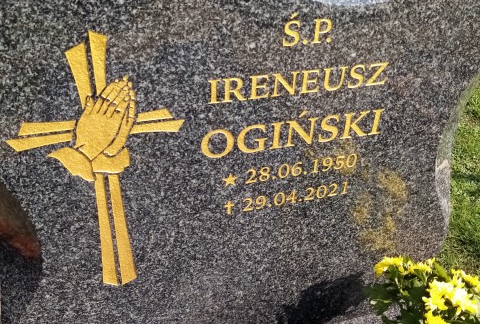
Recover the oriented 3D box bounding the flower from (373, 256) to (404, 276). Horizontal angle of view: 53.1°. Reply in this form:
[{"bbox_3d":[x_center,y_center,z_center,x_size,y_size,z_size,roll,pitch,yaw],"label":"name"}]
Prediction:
[{"bbox_3d":[0.255,0.179,0.820,0.050,0.028,0.042,17,39,20],"label":"flower"}]

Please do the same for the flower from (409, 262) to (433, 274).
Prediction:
[{"bbox_3d":[0.308,0.182,0.820,0.041,0.022,0.034,20,40,23],"label":"flower"}]

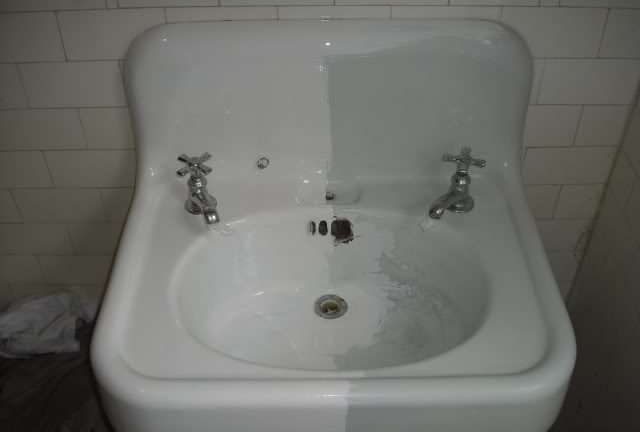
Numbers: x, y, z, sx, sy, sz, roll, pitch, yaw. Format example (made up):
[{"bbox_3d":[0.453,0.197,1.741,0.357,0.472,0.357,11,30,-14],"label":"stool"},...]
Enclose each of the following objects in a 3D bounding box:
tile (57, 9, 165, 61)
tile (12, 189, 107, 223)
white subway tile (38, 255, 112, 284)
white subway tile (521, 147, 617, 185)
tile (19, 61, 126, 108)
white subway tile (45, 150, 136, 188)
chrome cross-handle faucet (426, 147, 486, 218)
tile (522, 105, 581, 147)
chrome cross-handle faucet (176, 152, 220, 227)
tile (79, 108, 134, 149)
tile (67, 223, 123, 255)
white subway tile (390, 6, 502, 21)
[{"bbox_3d":[-0.285,-0.254,0.983,0.152,0.076,0.009,0,42,0],"label":"tile"},{"bbox_3d":[-0.438,-0.020,1.190,0.152,0.076,0.009,0,42,0],"label":"tile"},{"bbox_3d":[-0.435,0.096,1.285,0.152,0.076,0.010,0,42,0],"label":"white subway tile"},{"bbox_3d":[0.401,-0.083,1.139,0.147,0.076,0.009,0,42,0],"label":"white subway tile"},{"bbox_3d":[-0.360,-0.195,1.035,0.152,0.076,0.009,0,42,0],"label":"tile"},{"bbox_3d":[-0.360,-0.078,1.128,0.152,0.076,0.010,0,42,0],"label":"white subway tile"},{"bbox_3d":[0.201,-0.044,1.038,0.060,0.102,0.109,28,49,28],"label":"chrome cross-handle faucet"},{"bbox_3d":[0.322,-0.141,1.087,0.152,0.076,0.009,0,42,0],"label":"tile"},{"bbox_3d":[-0.177,-0.041,1.050,0.055,0.089,0.089,-18,45,-19],"label":"chrome cross-handle faucet"},{"bbox_3d":[-0.285,-0.137,1.076,0.152,0.076,0.010,0,42,0],"label":"tile"},{"bbox_3d":[-0.361,0.038,1.233,0.152,0.076,0.010,0,42,0],"label":"tile"},{"bbox_3d":[0.172,-0.257,0.974,0.152,0.076,0.010,0,42,0],"label":"white subway tile"}]

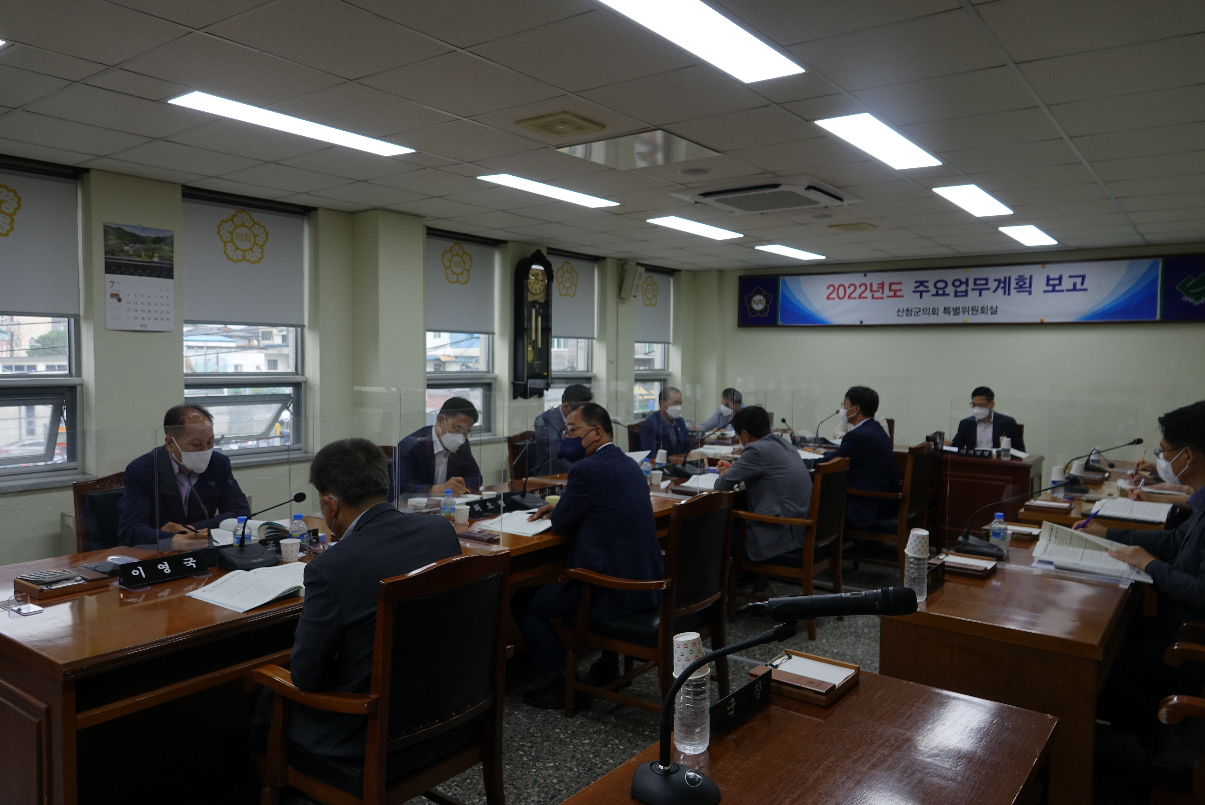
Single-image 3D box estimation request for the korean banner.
[{"bbox_3d":[3.533,-1.096,8.401,3.660,0.545,0.020,4,5,38],"label":"korean banner"}]

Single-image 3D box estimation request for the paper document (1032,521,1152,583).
[{"bbox_3d":[1.869,0.565,3.098,0.360,0.090,0.420,3,4,38],"label":"paper document"}]

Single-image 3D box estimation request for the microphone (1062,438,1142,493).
[{"bbox_3d":[2.644,0.336,4.338,0.385,0.310,0.120,4,5,38],"label":"microphone"}]

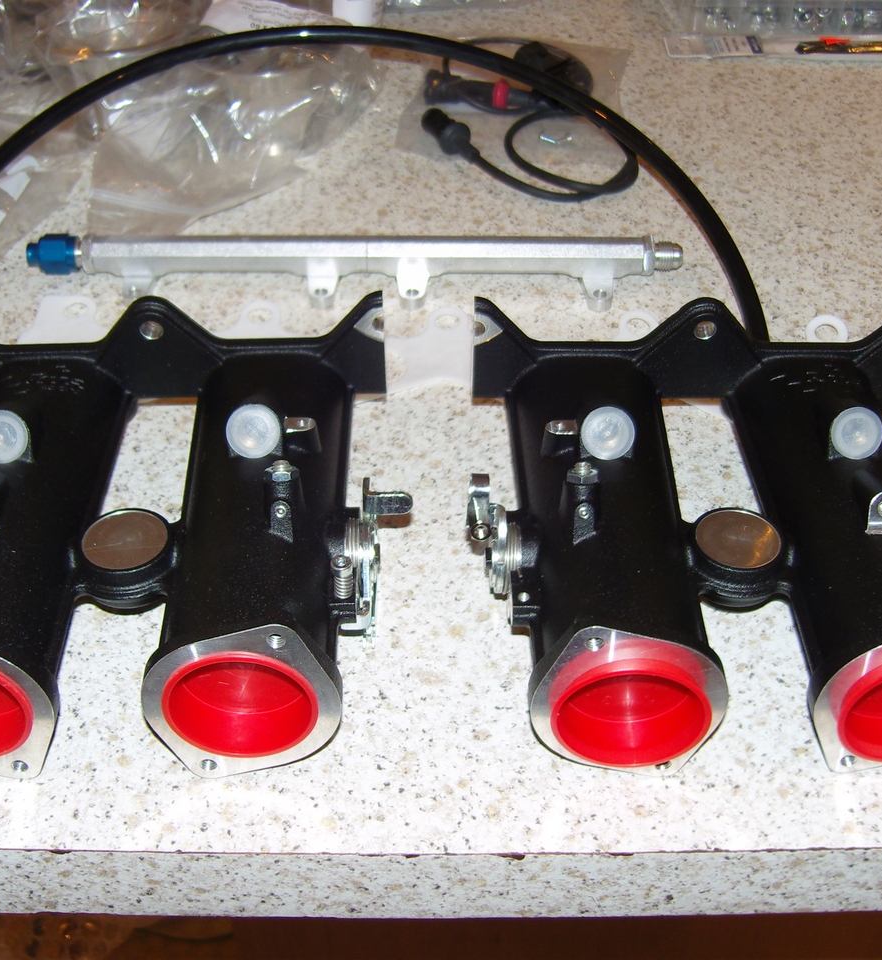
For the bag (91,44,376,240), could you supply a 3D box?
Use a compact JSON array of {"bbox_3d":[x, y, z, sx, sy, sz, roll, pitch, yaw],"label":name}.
[{"bbox_3d":[-0.108,-0.196,0.694,0.150,0.048,0.160,0,42,0],"label":"bag"}]

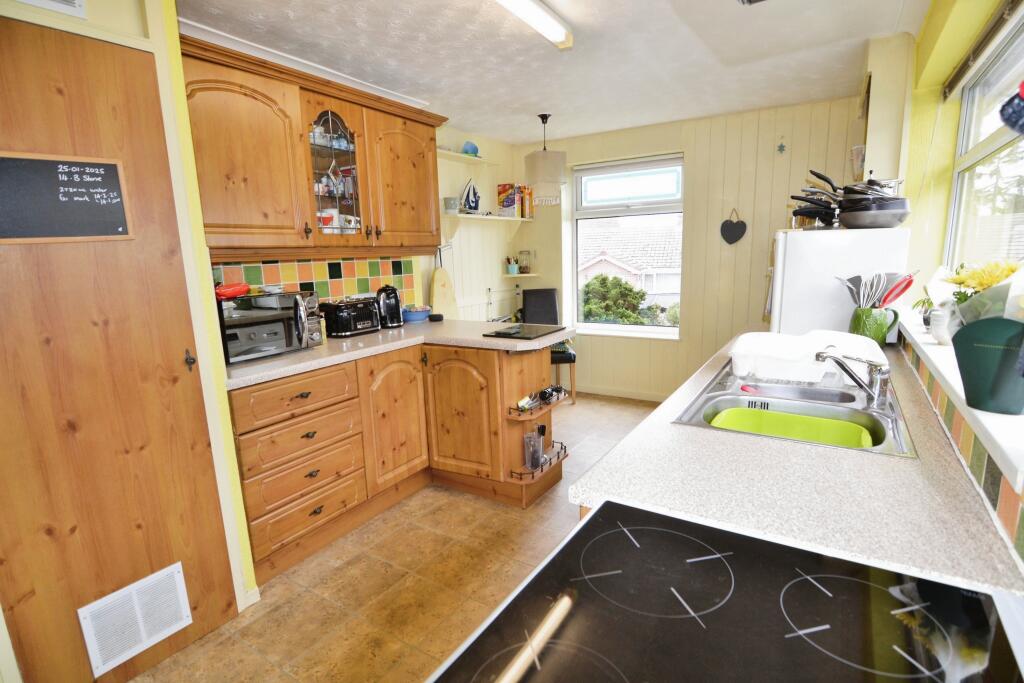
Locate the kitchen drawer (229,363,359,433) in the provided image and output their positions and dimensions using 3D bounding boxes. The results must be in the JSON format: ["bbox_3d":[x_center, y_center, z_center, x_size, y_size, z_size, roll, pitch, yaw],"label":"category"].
[{"bbox_3d":[-1.115,0.230,2.189,0.400,0.186,0.590,6,13,35],"label":"kitchen drawer"}]

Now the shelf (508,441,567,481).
[{"bbox_3d":[0.166,0.712,2.703,0.160,0.080,0.490,6,13,35],"label":"shelf"}]

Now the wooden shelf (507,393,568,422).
[{"bbox_3d":[0.169,0.354,2.656,0.160,0.080,0.500,6,13,35],"label":"wooden shelf"}]

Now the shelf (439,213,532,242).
[{"bbox_3d":[-0.196,-1.085,4.390,0.220,0.220,1.190,6,13,35],"label":"shelf"}]

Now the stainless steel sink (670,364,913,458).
[{"bbox_3d":[0.869,0.221,1.412,0.462,0.170,0.950,5,12,32],"label":"stainless steel sink"}]

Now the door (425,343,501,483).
[{"bbox_3d":[-0.274,0.406,2.581,0.485,0.750,0.035,4,12,30],"label":"door"}]

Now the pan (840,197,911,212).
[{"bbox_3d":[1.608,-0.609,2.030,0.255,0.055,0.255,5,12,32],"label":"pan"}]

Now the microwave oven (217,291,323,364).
[{"bbox_3d":[-1.317,-0.094,2.381,0.380,0.295,0.500,6,13,35],"label":"microwave oven"}]

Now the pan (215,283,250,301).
[{"bbox_3d":[-1.248,-0.223,2.026,0.175,0.060,0.175,5,12,34],"label":"pan"}]

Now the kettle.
[{"bbox_3d":[-0.793,-0.232,2.980,0.190,0.258,0.155,8,14,44],"label":"kettle"}]

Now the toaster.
[{"bbox_3d":[-0.991,-0.151,2.771,0.200,0.187,0.310,5,12,34],"label":"toaster"}]

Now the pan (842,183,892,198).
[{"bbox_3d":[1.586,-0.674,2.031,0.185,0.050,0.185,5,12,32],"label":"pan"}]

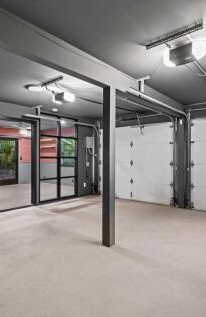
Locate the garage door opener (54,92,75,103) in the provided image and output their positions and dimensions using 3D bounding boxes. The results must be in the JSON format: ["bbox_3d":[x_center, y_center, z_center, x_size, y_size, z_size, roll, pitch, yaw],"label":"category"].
[{"bbox_3d":[-0.670,-1.055,3.706,0.370,0.140,0.225,0,1,40],"label":"garage door opener"}]

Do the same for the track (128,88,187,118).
[{"bbox_3d":[1.187,-0.997,4.041,0.080,0.100,2.480,0,1,40],"label":"track"}]

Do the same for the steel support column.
[{"bbox_3d":[0.089,0.121,3.015,0.123,2.218,0.125,0,1,40],"label":"steel support column"}]

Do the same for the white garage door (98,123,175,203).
[{"bbox_3d":[0.848,0.143,6.106,2.400,2.144,0.070,0,1,40],"label":"white garage door"}]

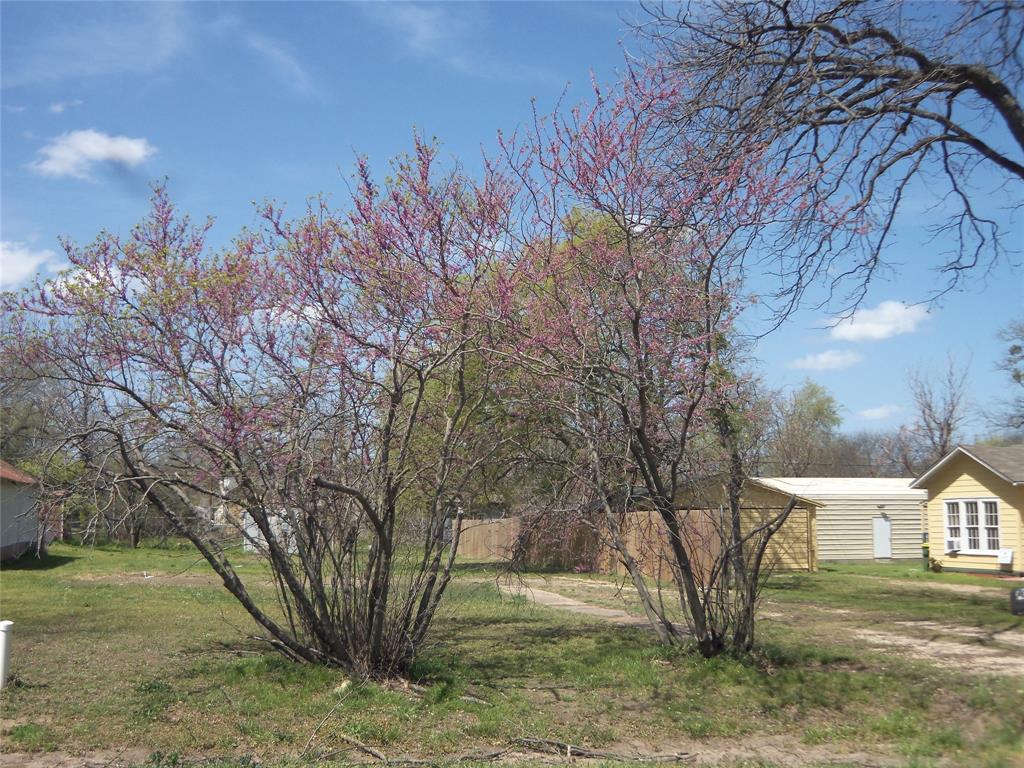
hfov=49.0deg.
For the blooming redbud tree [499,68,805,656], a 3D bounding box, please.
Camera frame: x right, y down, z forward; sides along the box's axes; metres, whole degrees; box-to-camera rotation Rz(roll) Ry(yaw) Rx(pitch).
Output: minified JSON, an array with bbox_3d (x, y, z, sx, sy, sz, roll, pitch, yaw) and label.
[{"bbox_3d":[1.700,-0.300,13.450,3.850,6.900,3.700,0,-7,0],"label":"blooming redbud tree"}]

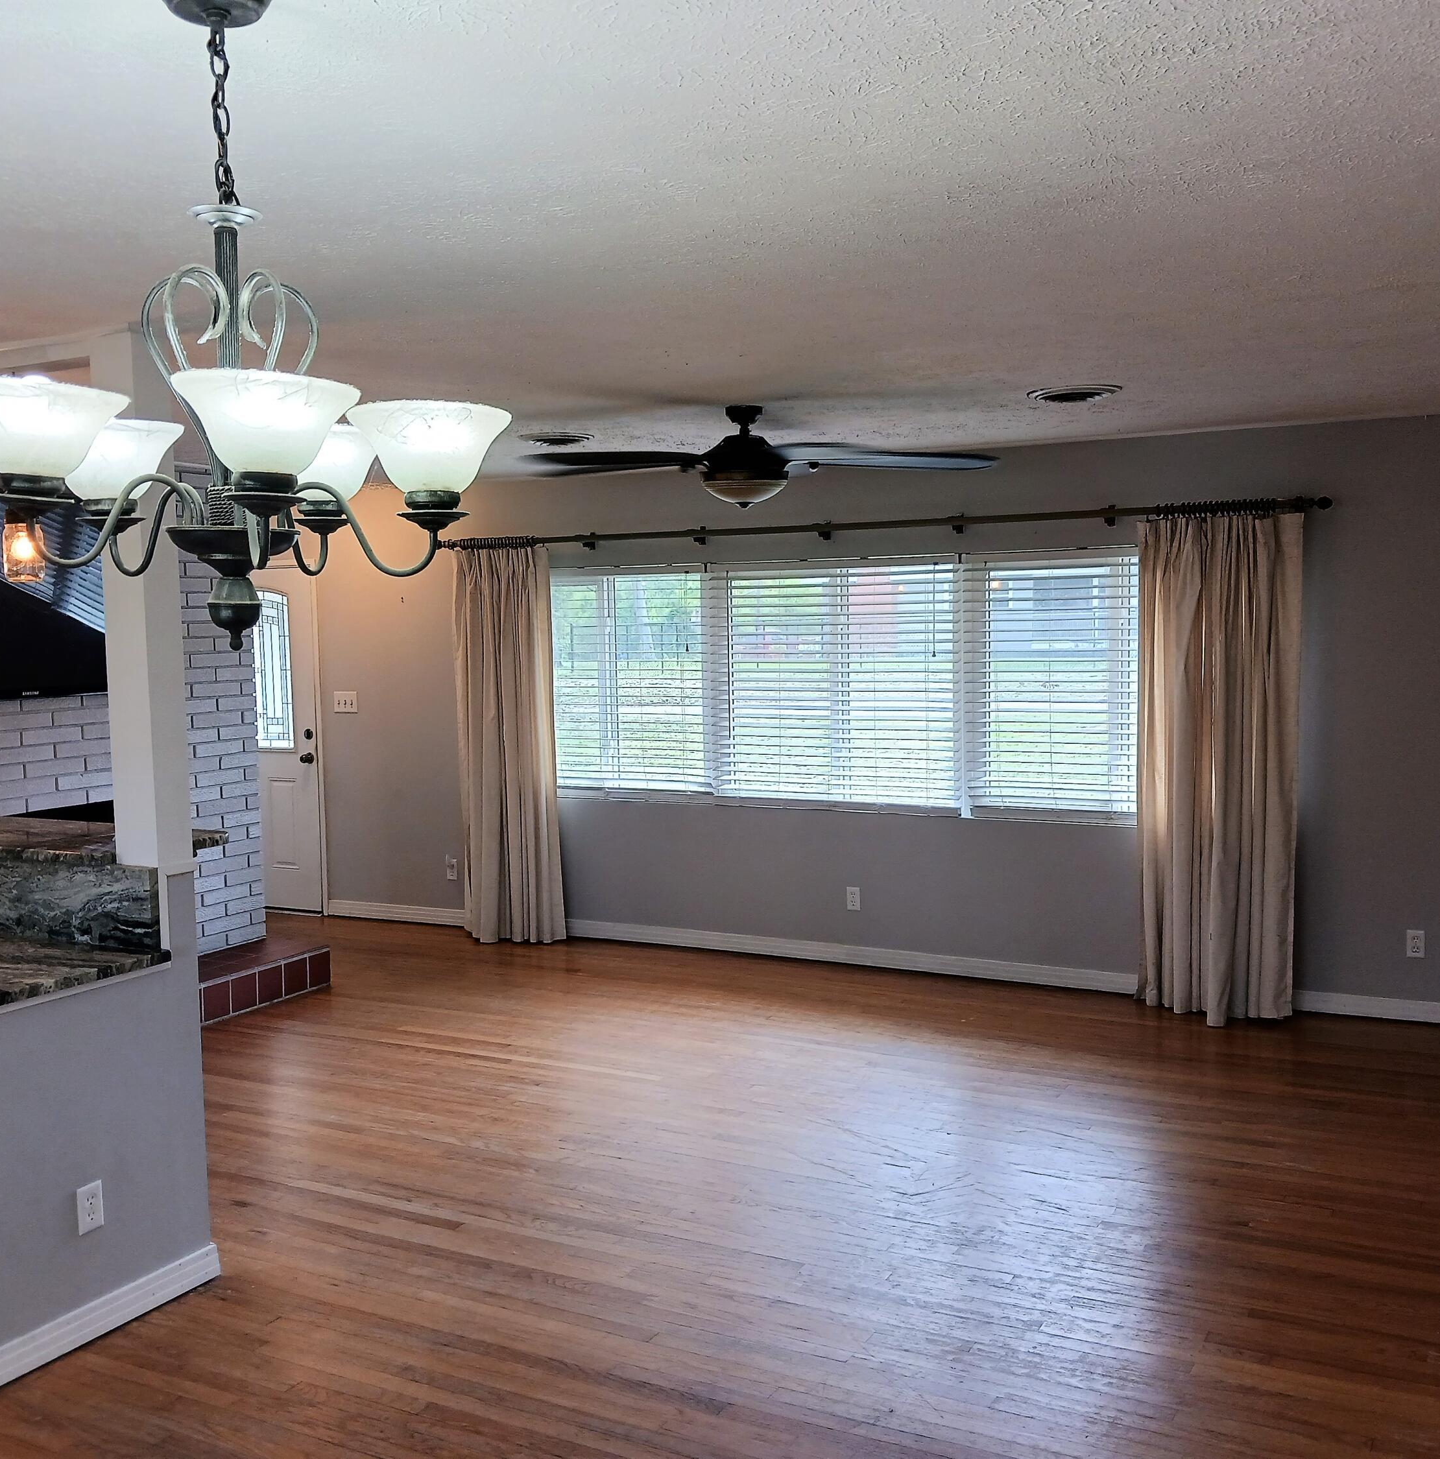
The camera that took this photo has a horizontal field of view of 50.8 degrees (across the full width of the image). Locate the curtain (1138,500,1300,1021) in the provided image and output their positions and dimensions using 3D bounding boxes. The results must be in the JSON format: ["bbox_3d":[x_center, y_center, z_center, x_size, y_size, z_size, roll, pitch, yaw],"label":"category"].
[{"bbox_3d":[2.055,0.156,6.296,0.644,2.063,0.199,1,4,28],"label":"curtain"}]

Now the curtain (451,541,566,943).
[{"bbox_3d":[-1.123,0.082,8.022,0.606,2.092,0.189,1,4,28],"label":"curtain"}]

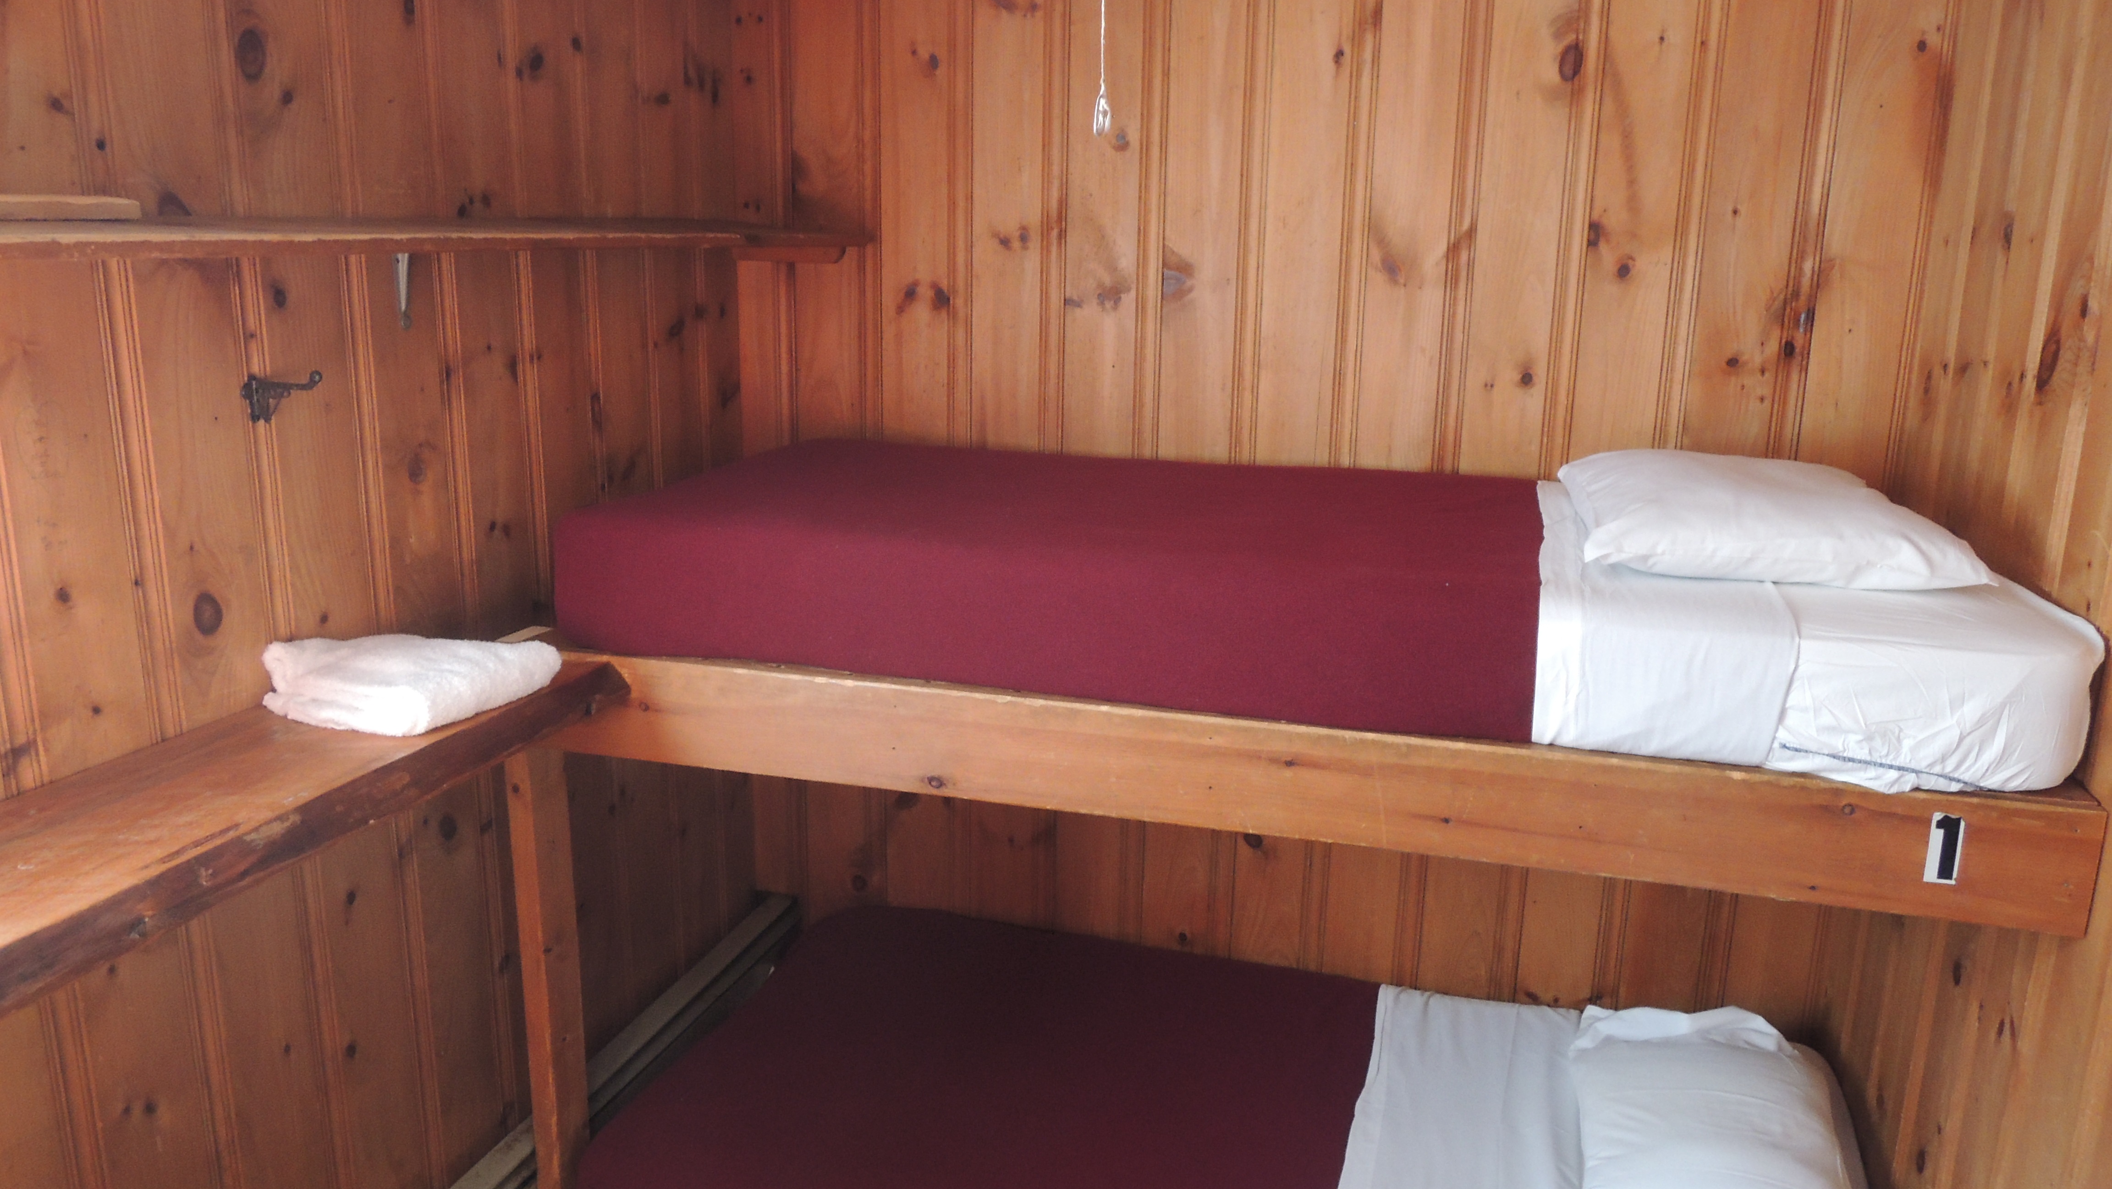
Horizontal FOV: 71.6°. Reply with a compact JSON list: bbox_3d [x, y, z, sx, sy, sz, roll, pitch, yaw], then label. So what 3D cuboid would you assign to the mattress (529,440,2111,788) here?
[{"bbox_3d":[0.323,-0.043,2.215,1.873,0.183,0.907,5,14,15],"label":"mattress"}]

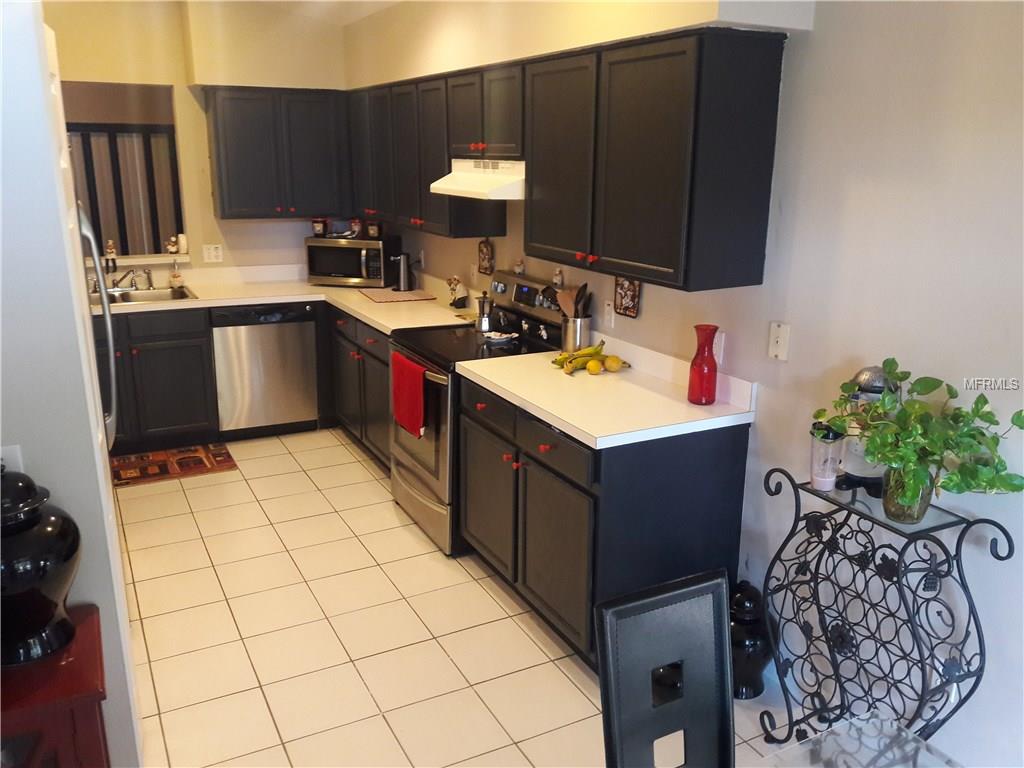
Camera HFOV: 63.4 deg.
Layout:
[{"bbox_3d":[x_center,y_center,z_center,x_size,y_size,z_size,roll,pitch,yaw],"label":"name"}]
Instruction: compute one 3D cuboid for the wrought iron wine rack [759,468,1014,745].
[{"bbox_3d":[0.999,0.718,2.377,0.260,0.868,0.625,-7,17,-27],"label":"wrought iron wine rack"}]

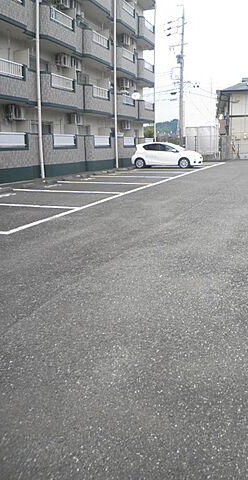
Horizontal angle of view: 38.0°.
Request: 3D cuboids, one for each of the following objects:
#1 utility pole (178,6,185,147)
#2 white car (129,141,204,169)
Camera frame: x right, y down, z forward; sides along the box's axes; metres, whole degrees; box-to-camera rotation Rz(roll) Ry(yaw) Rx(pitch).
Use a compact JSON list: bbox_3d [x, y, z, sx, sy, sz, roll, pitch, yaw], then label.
[{"bbox_3d":[4.982,-13.061,30.823,0.360,12.140,0.360,1,15,9],"label":"utility pole"},{"bbox_3d":[2.517,-4.894,20.817,4.000,1.450,1.700,5,16,22],"label":"white car"}]

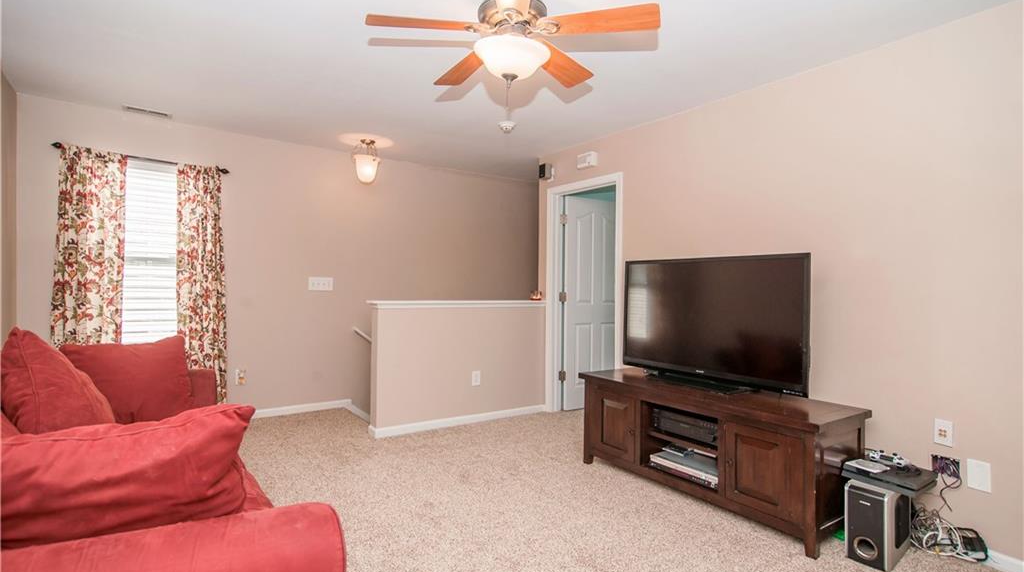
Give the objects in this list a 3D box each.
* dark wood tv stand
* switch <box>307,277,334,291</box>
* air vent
[{"bbox_3d":[1.121,0.906,2.850,0.555,0.592,1.490,1,0,-35],"label":"dark wood tv stand"},{"bbox_3d":[-1.760,-0.017,4.456,0.210,0.116,0.015,1,0,-35],"label":"switch"},{"bbox_3d":[-2.722,-1.295,3.613,0.305,0.012,0.155,1,0,-35],"label":"air vent"}]

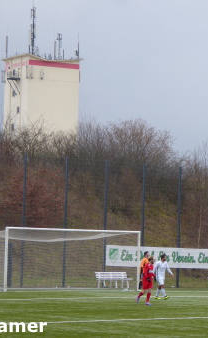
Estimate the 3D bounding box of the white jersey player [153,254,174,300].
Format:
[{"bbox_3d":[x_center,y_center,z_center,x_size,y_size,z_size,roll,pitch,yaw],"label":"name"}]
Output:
[{"bbox_3d":[2.300,4.187,53.300,0.650,1.760,0.580,-1,-4,38],"label":"white jersey player"}]

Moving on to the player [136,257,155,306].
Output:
[{"bbox_3d":[1.498,3.941,48.600,0.680,1.710,0.560,-1,-4,37],"label":"player"}]

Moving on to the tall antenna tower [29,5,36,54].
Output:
[{"bbox_3d":[-12.291,-24.081,238.000,1.000,8.600,1.000,3,-4,-28],"label":"tall antenna tower"}]

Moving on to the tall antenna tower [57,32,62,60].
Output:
[{"bbox_3d":[-7.843,-21.538,243.000,0.850,4.800,0.850,3,-4,-28],"label":"tall antenna tower"}]

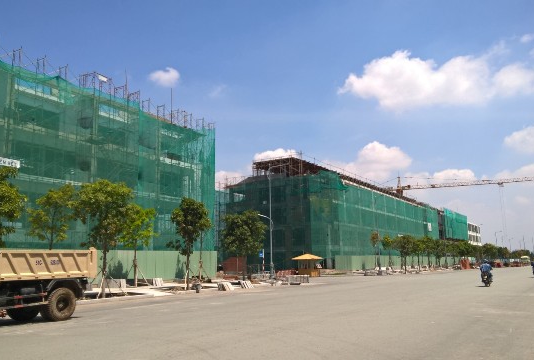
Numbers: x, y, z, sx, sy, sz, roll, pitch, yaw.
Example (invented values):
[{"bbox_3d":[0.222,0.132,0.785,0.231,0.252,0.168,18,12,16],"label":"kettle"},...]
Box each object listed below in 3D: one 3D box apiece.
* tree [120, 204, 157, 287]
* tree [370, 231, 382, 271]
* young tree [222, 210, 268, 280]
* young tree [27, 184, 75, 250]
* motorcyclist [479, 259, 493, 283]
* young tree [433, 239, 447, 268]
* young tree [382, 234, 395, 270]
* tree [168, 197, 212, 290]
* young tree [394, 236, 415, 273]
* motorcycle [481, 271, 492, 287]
[{"bbox_3d":[-8.562,4.341,33.842,2.417,5.452,2.417,-1,-9,0],"label":"tree"},{"bbox_3d":[15.951,10.366,74.844,1.701,5.719,1.701,-6,-11,30],"label":"tree"},{"bbox_3d":[-1.582,4.689,35.689,3.092,5.120,3.092,-1,-9,0],"label":"young tree"},{"bbox_3d":[-12.001,3.201,28.383,2.555,6.090,2.555,-6,-11,30],"label":"young tree"},{"bbox_3d":[13.133,5.409,30.450,0.720,1.300,0.800,-6,-10,27],"label":"motorcyclist"},{"bbox_3d":[26.617,11.412,78.210,2.078,4.528,2.078,-6,-11,30],"label":"young tree"},{"bbox_3d":[19.242,11.296,80.078,2.125,5.431,2.125,-6,-11,30],"label":"young tree"},{"bbox_3d":[-4.553,3.654,29.848,2.466,5.414,2.466,-1,-9,0],"label":"tree"},{"bbox_3d":[16.089,8.645,59.559,2.481,4.519,2.481,-6,-11,30],"label":"young tree"},{"bbox_3d":[13.189,5.817,30.416,0.680,1.050,1.880,-6,-10,27],"label":"motorcycle"}]

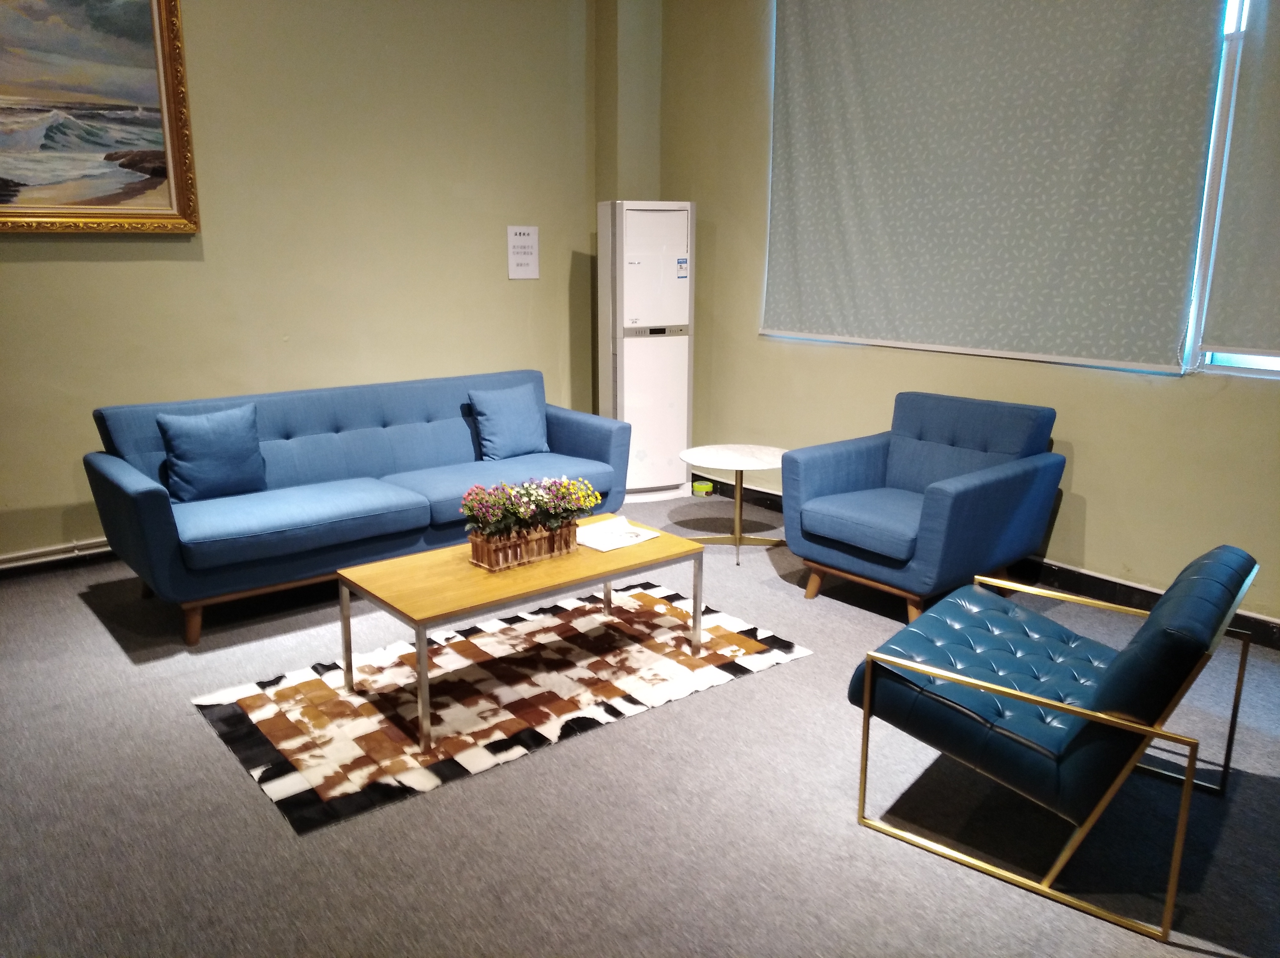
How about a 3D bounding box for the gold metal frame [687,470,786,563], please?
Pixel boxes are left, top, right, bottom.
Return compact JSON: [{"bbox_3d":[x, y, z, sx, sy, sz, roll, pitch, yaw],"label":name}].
[{"bbox_3d":[0.516,0.124,4.949,0.609,0.461,0.609,-1,13,-4],"label":"gold metal frame"}]

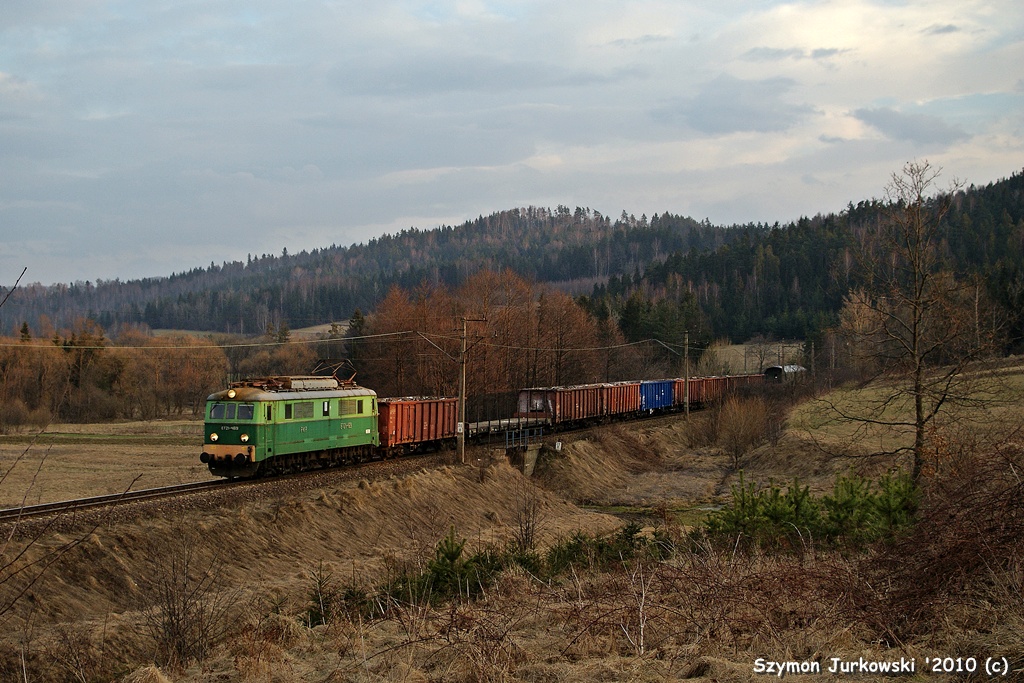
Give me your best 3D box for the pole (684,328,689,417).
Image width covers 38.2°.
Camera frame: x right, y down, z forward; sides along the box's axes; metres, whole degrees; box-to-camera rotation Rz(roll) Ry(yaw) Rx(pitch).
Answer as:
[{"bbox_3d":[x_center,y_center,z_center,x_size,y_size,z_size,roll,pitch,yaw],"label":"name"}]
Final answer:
[{"bbox_3d":[18.934,3.581,160.500,0.420,9.500,0.400,0,-1,19],"label":"pole"}]

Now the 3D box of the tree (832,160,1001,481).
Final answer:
[{"bbox_3d":[12.853,-0.572,47.000,5.400,10.400,5.200,0,-1,0],"label":"tree"}]

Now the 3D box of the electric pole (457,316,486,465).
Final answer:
[{"bbox_3d":[-2.656,3.213,97.000,1.950,9.700,0.450,0,-1,19],"label":"electric pole"}]

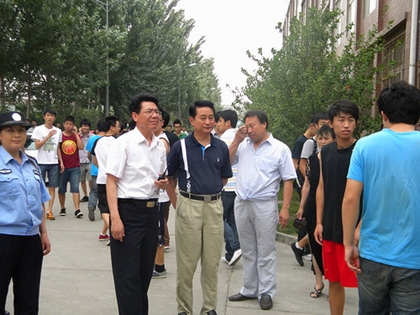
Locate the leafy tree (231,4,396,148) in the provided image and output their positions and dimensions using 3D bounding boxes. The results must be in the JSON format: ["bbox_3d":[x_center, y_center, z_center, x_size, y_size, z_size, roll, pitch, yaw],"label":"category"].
[{"bbox_3d":[2.079,-1.036,11.458,3.100,3.900,2.900,0,4,0],"label":"leafy tree"}]

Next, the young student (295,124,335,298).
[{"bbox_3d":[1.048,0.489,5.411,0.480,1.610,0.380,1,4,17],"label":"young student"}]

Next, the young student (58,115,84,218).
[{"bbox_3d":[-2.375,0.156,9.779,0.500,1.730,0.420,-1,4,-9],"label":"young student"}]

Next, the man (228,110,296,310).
[{"bbox_3d":[0.475,0.455,5.158,0.600,1.710,0.420,3,4,37],"label":"man"}]

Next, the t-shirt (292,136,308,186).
[{"bbox_3d":[1.165,0.045,6.816,0.290,0.640,0.450,4,5,45],"label":"t-shirt"}]

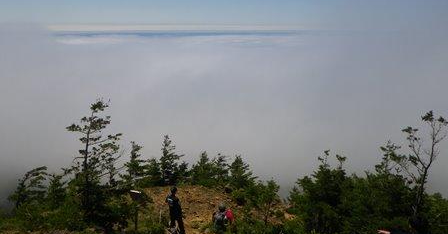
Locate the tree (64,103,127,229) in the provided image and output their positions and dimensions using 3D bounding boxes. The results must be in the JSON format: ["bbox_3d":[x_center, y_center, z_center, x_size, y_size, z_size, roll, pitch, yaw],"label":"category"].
[{"bbox_3d":[-4.050,1.560,11.450,1.900,4.350,1.800,0,15,0],"label":"tree"}]

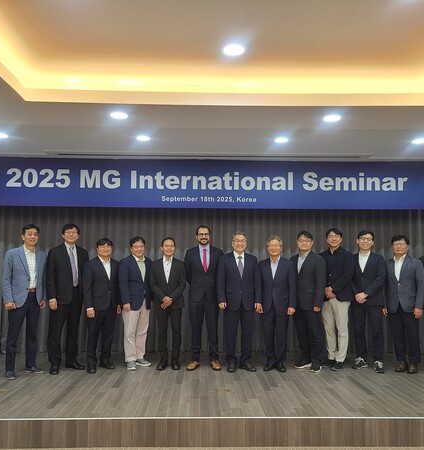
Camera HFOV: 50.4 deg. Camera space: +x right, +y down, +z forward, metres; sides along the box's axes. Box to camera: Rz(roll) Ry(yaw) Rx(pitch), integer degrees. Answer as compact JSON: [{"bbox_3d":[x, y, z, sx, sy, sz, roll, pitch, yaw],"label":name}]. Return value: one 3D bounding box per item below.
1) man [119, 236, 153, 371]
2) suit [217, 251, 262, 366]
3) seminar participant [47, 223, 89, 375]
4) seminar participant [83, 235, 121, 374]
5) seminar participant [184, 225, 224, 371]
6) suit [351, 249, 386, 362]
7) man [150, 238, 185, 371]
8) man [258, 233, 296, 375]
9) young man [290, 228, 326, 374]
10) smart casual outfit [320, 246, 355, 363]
[{"bbox_3d":[-0.975,0.973,5.749,0.470,1.659,0.360,3,-6,-32],"label":"man"},{"bbox_3d":[0.332,1.029,5.647,0.560,1.367,0.300,0,-5,0],"label":"suit"},{"bbox_3d":[-1.803,0.873,5.628,0.530,1.817,0.350,5,-7,-40],"label":"seminar participant"},{"bbox_3d":[-1.393,0.979,5.686,0.480,1.620,0.340,3,-6,-27],"label":"seminar participant"},{"bbox_3d":[-0.095,0.901,5.729,0.510,1.796,0.320,1,-5,-4],"label":"seminar participant"},{"bbox_3d":[1.994,1.046,5.742,0.480,1.378,0.340,-2,-6,27],"label":"suit"},{"bbox_3d":[-0.555,0.972,5.751,0.490,1.654,0.320,1,-5,-6],"label":"man"},{"bbox_3d":[0.813,0.959,5.593,0.510,1.659,0.340,-1,-5,16],"label":"man"},{"bbox_3d":[1.212,0.933,5.662,0.490,1.722,0.360,-3,-6,30],"label":"young man"},{"bbox_3d":[1.630,1.032,5.855,0.480,1.493,0.290,-3,-6,36],"label":"smart casual outfit"}]

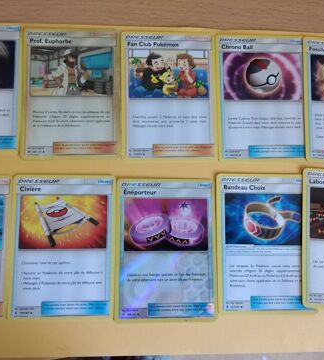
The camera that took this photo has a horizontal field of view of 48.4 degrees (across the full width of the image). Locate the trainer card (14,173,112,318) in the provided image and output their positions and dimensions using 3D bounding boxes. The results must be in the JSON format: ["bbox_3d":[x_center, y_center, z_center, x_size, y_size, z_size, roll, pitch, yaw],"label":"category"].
[{"bbox_3d":[-0.061,0.040,0.222,0.063,0.001,0.088,0,83,-4],"label":"trainer card"}]

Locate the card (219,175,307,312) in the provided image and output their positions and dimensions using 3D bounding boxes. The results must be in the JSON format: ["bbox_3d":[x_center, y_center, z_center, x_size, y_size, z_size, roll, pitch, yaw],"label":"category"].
[{"bbox_3d":[0.067,0.039,0.230,0.063,0.001,0.088,0,83,-4],"label":"card"}]

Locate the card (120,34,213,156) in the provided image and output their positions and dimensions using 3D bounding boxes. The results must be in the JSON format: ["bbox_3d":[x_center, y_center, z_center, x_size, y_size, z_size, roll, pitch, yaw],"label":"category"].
[{"bbox_3d":[0.004,-0.057,0.239,0.063,0.001,0.088,-1,83,-4],"label":"card"}]

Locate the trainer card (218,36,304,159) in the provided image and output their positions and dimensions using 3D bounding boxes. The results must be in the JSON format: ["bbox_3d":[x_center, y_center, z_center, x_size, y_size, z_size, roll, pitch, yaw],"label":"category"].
[{"bbox_3d":[0.069,-0.056,0.243,0.063,0.001,0.088,0,83,-4],"label":"trainer card"}]

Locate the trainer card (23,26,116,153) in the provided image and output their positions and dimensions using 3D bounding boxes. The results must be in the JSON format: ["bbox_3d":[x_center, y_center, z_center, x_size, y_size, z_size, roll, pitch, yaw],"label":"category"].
[{"bbox_3d":[-0.060,-0.057,0.235,0.063,0.001,0.088,-1,83,-4],"label":"trainer card"}]

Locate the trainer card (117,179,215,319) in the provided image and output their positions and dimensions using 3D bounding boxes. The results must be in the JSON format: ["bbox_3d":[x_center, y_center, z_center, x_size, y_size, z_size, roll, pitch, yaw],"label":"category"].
[{"bbox_3d":[0.003,0.043,0.226,0.063,0.001,0.088,0,83,-4],"label":"trainer card"}]

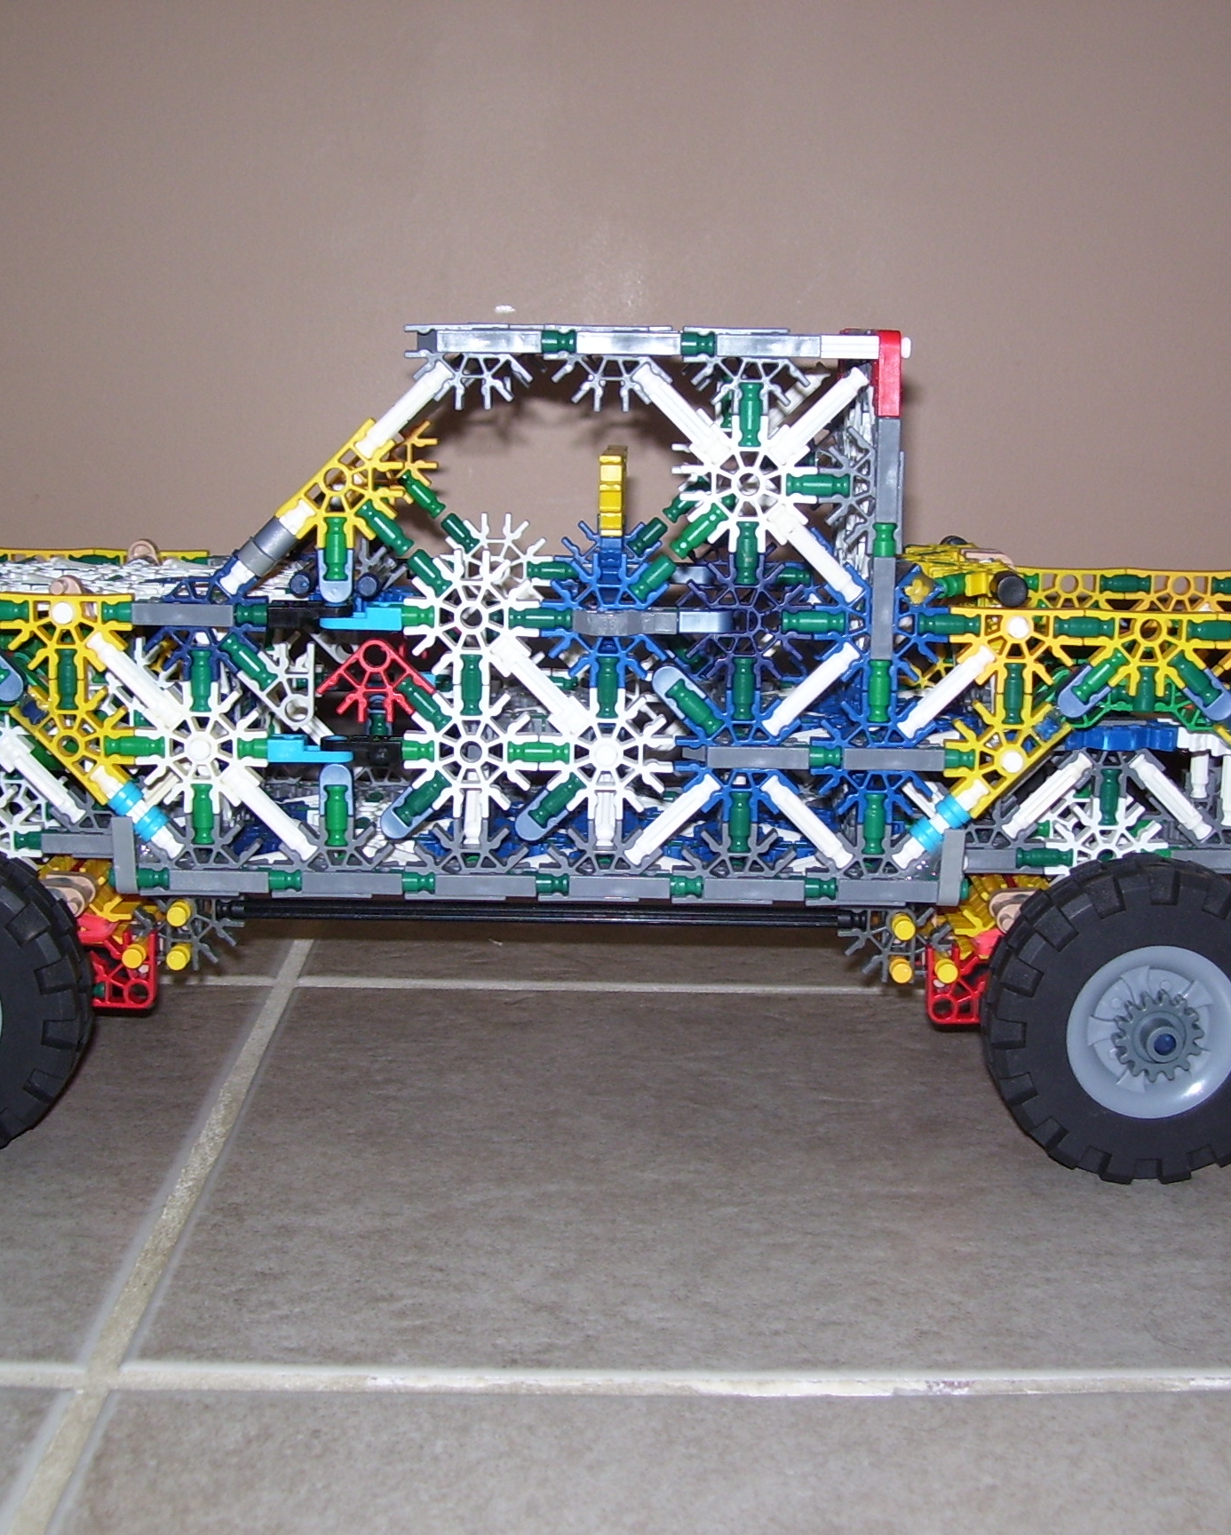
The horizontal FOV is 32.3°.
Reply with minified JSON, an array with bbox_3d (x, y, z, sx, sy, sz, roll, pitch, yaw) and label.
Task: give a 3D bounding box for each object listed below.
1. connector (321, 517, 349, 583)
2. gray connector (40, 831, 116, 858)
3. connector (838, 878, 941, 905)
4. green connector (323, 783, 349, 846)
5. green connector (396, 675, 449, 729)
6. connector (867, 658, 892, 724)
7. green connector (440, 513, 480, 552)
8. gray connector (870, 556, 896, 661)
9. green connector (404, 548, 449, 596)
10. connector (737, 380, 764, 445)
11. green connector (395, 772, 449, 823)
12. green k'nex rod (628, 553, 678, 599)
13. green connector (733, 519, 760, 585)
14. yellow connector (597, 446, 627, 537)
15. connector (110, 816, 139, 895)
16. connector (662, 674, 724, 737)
[{"bbox_3d":[-0.075,-0.059,0.577,0.006,0.017,0.006,1,10,0],"label":"connector"},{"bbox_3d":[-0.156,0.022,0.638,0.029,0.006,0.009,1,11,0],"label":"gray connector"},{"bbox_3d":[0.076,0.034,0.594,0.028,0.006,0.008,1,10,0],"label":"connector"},{"bbox_3d":[-0.078,0.014,0.599,0.006,0.017,0.006,1,11,0],"label":"green connector"},{"bbox_3d":[-0.053,-0.018,0.593,0.006,0.017,0.006,-42,8,8],"label":"green connector"},{"bbox_3d":[0.074,-0.021,0.592,0.006,0.017,0.006,1,11,0],"label":"connector"},{"bbox_3d":[-0.051,-0.078,0.702,0.006,0.012,0.006,-44,6,5],"label":"green connector"},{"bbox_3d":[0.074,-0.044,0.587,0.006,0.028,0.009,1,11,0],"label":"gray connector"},{"bbox_3d":[-0.051,-0.053,0.586,0.006,0.013,0.006,-43,8,8],"label":"green connector"},{"bbox_3d":[0.037,-0.097,0.585,0.006,0.017,0.006,1,8,0],"label":"connector"},{"bbox_3d":[-0.054,0.009,0.600,0.017,0.006,0.006,-44,6,5],"label":"green connector"},{"bbox_3d":[0.011,-0.053,0.592,0.012,0.006,0.006,-44,6,5],"label":"green k'nex rod"},{"bbox_3d":[0.036,-0.059,0.584,0.006,0.017,0.006,1,11,0],"label":"green connector"},{"bbox_3d":[-0.001,-0.080,0.620,0.006,0.023,0.036,1,11,-1],"label":"yellow connector"},{"bbox_3d":[-0.135,0.024,0.591,0.006,0.021,0.009,1,10,0],"label":"connector"},{"bbox_3d":[0.022,-0.017,0.596,0.006,0.017,0.006,-44,6,5],"label":"connector"}]

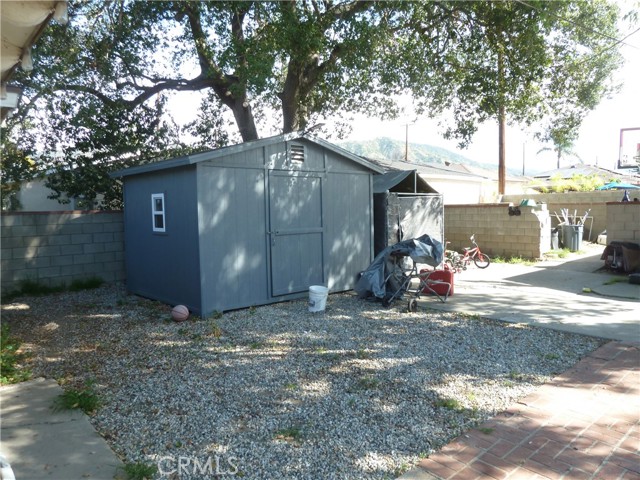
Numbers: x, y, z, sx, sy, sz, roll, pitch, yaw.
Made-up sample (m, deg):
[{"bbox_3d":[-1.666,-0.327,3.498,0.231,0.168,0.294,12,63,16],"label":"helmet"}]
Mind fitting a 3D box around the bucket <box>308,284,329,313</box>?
[{"bbox_3d":[-0.026,0.911,7.170,0.300,0.370,0.300,-1,4,0],"label":"bucket"}]

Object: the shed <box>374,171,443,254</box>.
[{"bbox_3d":[1.428,-0.414,11.179,2.050,2.360,2.300,-4,5,-41],"label":"shed"}]

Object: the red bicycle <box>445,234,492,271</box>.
[{"bbox_3d":[3.707,0.299,11.500,1.030,0.840,0.480,-1,4,-5],"label":"red bicycle"}]

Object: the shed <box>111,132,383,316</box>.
[{"bbox_3d":[-1.362,-0.431,8.990,4.074,2.810,3.354,-4,5,-41],"label":"shed"}]

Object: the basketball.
[{"bbox_3d":[-1.979,1.048,6.570,0.240,0.240,0.240,-4,5,-41],"label":"basketball"}]

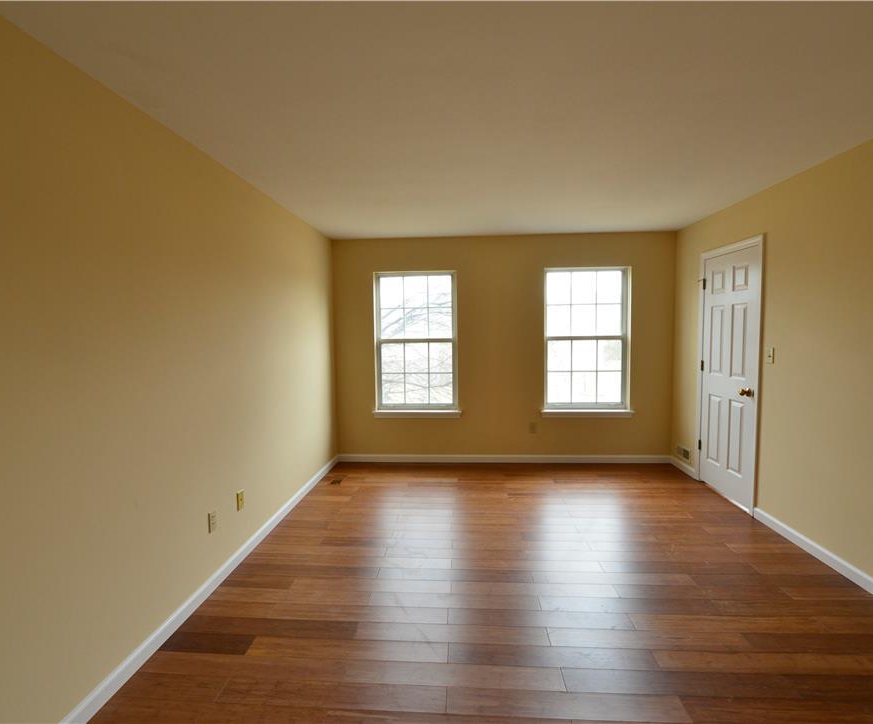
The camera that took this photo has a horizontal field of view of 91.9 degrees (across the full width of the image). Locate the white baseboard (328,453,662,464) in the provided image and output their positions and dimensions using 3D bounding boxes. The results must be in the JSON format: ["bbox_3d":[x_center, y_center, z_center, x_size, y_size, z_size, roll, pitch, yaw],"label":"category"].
[{"bbox_3d":[0.694,1.055,4.599,3.606,0.090,0.020,0,4,4],"label":"white baseboard"}]

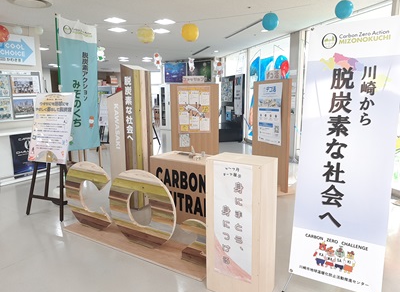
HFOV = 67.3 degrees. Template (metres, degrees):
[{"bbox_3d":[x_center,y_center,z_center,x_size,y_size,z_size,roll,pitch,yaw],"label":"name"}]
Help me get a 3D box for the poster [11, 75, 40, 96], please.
[{"bbox_3d":[-3.210,-1.115,5.570,0.030,0.355,0.500,6,12,34],"label":"poster"}]

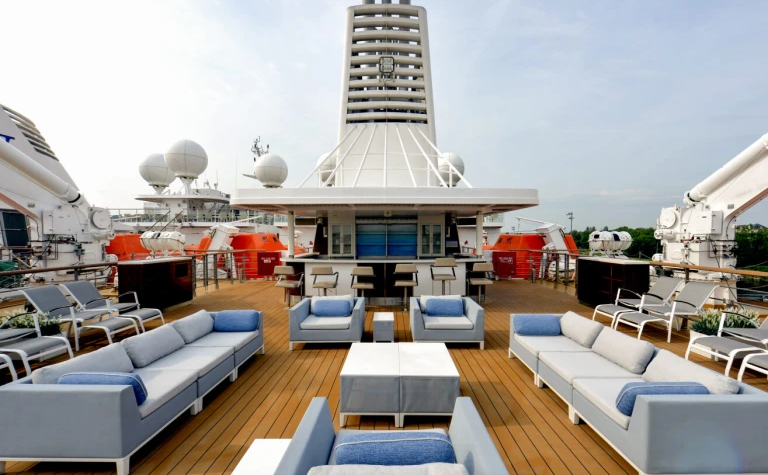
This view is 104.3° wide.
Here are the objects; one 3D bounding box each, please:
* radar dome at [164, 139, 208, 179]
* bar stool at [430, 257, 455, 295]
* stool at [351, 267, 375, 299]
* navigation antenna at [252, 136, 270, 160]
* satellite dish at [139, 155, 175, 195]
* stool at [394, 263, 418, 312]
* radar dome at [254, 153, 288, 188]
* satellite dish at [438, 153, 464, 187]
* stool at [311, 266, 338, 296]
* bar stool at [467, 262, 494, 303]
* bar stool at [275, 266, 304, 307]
[{"bbox_3d":[-19.760,-7.870,30.000,3.650,3.750,3.650,0,0,1],"label":"radar dome"},{"bbox_3d":[1.370,1.063,6.850,0.540,1.205,0.540,0,0,1],"label":"bar stool"},{"bbox_3d":[-0.465,1.133,6.680,0.520,0.980,0.530,0,0,1],"label":"stool"},{"bbox_3d":[-18.900,-13.700,46.000,2.800,3.800,2.000,0,0,1],"label":"navigation antenna"},{"bbox_3d":[-26.740,-8.000,35.400,3.650,3.750,3.650,0,0,1],"label":"satellite dish"},{"bbox_3d":[0.500,1.131,6.830,0.540,1.070,0.540,0,0,1],"label":"stool"},{"bbox_3d":[-13.250,-7.800,35.400,3.650,3.750,3.650,0,0,0],"label":"radar dome"},{"bbox_3d":[6.880,-6.950,31.000,3.050,3.700,3.050,0,0,0],"label":"satellite dish"},{"bbox_3d":[-1.340,1.161,6.900,0.540,1.010,0.540,0,0,4],"label":"stool"},{"bbox_3d":[2.170,1.093,6.680,0.530,1.060,0.530,0,0,-5],"label":"bar stool"},{"bbox_3d":[-2.200,1.159,6.950,0.540,1.015,0.540,0,0,6],"label":"bar stool"}]

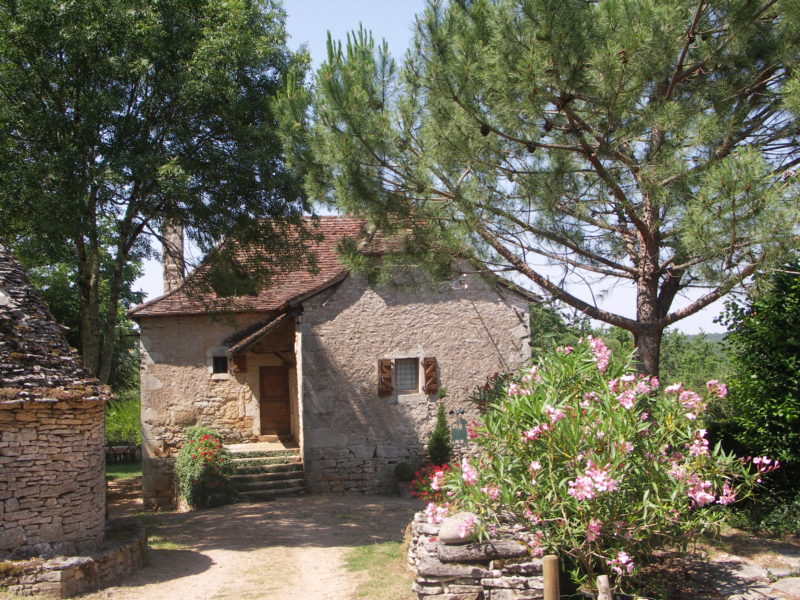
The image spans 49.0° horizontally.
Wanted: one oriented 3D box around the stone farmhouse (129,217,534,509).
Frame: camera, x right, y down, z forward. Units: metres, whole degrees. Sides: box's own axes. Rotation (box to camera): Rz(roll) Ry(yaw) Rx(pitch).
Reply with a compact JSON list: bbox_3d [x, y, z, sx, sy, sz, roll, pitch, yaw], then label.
[{"bbox_3d":[-2.450,1.500,26.700,10.800,8.200,8.800,-1,0,-14],"label":"stone farmhouse"}]

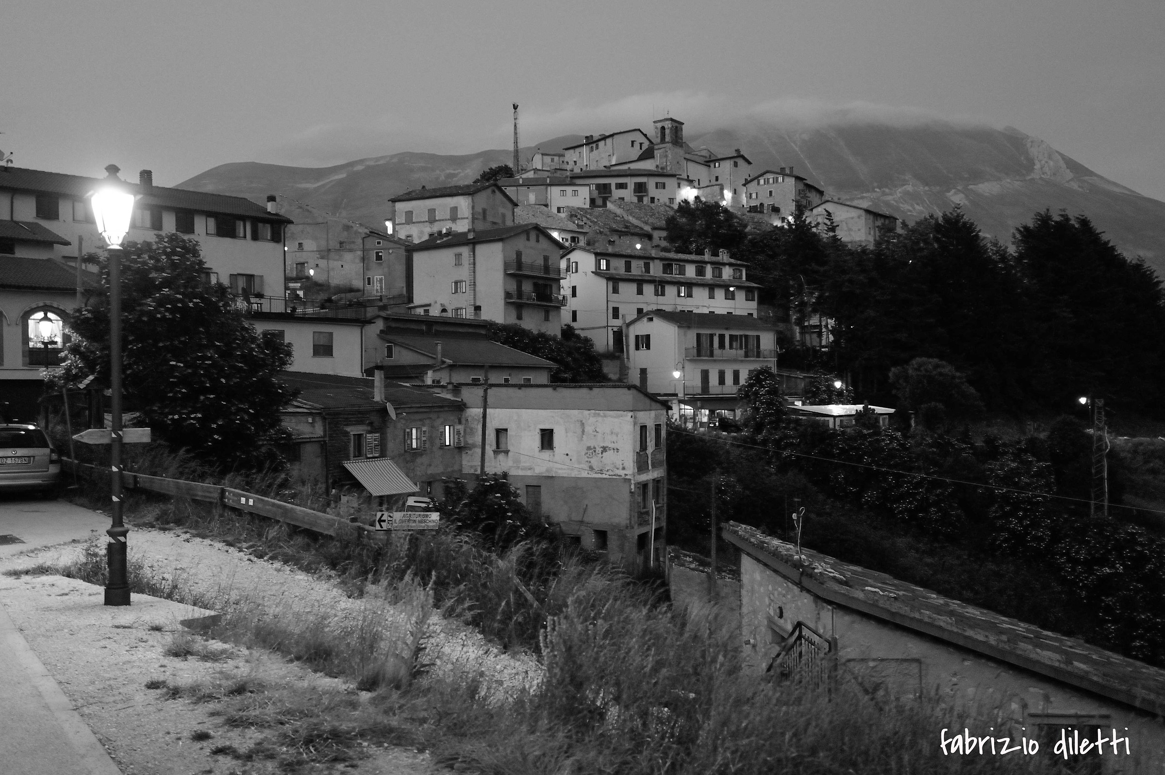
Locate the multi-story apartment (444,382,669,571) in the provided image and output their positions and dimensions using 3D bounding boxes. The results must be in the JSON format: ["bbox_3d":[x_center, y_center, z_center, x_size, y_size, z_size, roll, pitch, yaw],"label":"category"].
[{"bbox_3d":[-1.470,4.683,65.109,11.400,9.999,6.500,0,1,20],"label":"multi-story apartment"}]

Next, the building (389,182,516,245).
[{"bbox_3d":[-17.301,-22.597,153.138,12.951,9.139,10.163,1,2,30],"label":"building"}]

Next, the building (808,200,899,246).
[{"bbox_3d":[55.980,-32.792,232.713,11.700,9.862,14.500,1,1,38],"label":"building"}]

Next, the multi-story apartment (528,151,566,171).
[{"bbox_3d":[-7.600,-52.310,265.377,6.600,5.770,6.600,-1,1,-24],"label":"multi-story apartment"}]

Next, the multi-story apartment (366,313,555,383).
[{"bbox_3d":[-10.378,-1.946,93.010,9.800,7.405,20.750,0,1,18],"label":"multi-story apartment"}]

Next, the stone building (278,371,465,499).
[{"bbox_3d":[-13.160,2.523,64.810,7.000,6.571,11.498,1,2,31],"label":"stone building"}]

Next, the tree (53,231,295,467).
[{"bbox_3d":[-10.282,-0.871,28.487,5.700,5.960,5.500,0,1,-20],"label":"tree"}]

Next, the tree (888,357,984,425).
[{"bbox_3d":[34.062,0.438,109.000,9.200,6.700,8.000,0,1,17],"label":"tree"}]

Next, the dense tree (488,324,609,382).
[{"bbox_3d":[-3.114,-2.916,98.000,9.800,5.600,5.500,-1,1,-18],"label":"dense tree"}]

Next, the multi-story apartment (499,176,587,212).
[{"bbox_3d":[-7.085,-32.762,194.266,15.000,6.922,9.500,0,1,6],"label":"multi-story apartment"}]

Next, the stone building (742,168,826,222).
[{"bbox_3d":[44.299,-41.210,247.721,12.100,11.904,12.000,1,1,40],"label":"stone building"}]

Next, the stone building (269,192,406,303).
[{"bbox_3d":[-29.801,-17.152,138.500,14.500,12.000,8.500,0,1,9],"label":"stone building"}]

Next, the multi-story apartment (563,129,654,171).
[{"bbox_3d":[4.805,-43.617,212.252,8.781,7.722,16.373,-1,2,-34],"label":"multi-story apartment"}]

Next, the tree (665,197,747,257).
[{"bbox_3d":[18.747,-24.206,172.000,12.300,9.000,11.000,0,1,0],"label":"tree"}]

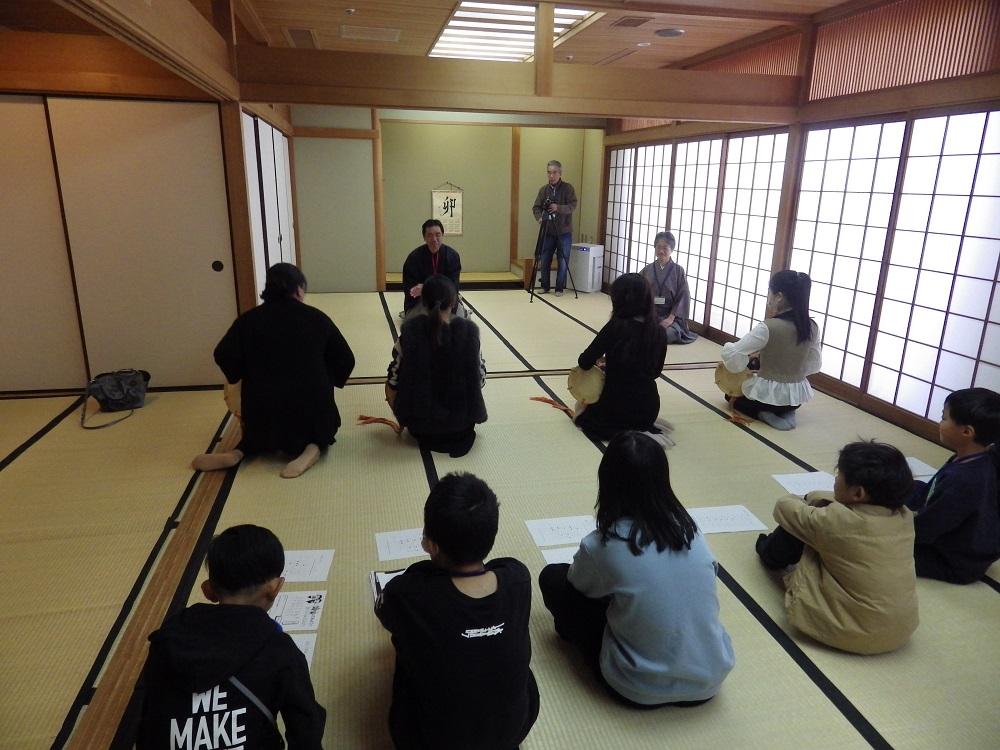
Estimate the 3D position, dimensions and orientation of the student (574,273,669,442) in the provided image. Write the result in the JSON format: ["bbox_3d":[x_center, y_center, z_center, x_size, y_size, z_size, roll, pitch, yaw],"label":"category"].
[{"bbox_3d":[0.732,-0.127,3.624,0.500,0.920,0.630,-13,22,-38],"label":"student"}]

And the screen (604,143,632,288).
[{"bbox_3d":[1.496,-1.897,7.988,0.035,1.820,0.930,-3,17,-12],"label":"screen"}]

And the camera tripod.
[{"bbox_3d":[0.626,-1.548,7.992,0.660,1.130,0.700,1,17,0],"label":"camera tripod"}]

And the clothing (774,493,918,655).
[{"bbox_3d":[1.113,0.589,2.088,0.400,0.440,0.440,-7,19,-25],"label":"clothing"}]

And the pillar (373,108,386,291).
[{"bbox_3d":[-1.533,-2.226,8.013,0.116,2.340,0.116,-3,17,-12],"label":"pillar"}]

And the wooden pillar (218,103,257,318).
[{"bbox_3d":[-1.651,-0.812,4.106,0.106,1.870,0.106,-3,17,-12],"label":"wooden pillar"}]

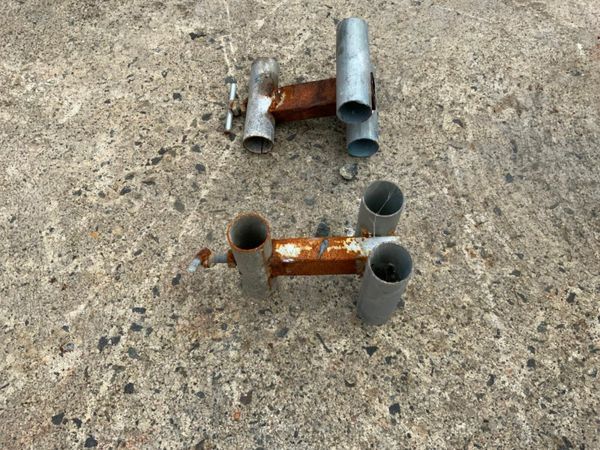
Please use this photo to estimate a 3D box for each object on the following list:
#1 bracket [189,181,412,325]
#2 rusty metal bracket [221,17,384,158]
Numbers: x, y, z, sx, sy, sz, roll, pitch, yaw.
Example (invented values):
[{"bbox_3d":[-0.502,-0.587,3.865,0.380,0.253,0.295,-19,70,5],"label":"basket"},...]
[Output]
[{"bbox_3d":[-0.008,0.044,0.647,0.274,0.166,0.132,-2,63,0],"label":"bracket"},{"bbox_3d":[0.002,-0.219,0.803,0.249,0.128,0.174,1,63,2],"label":"rusty metal bracket"}]

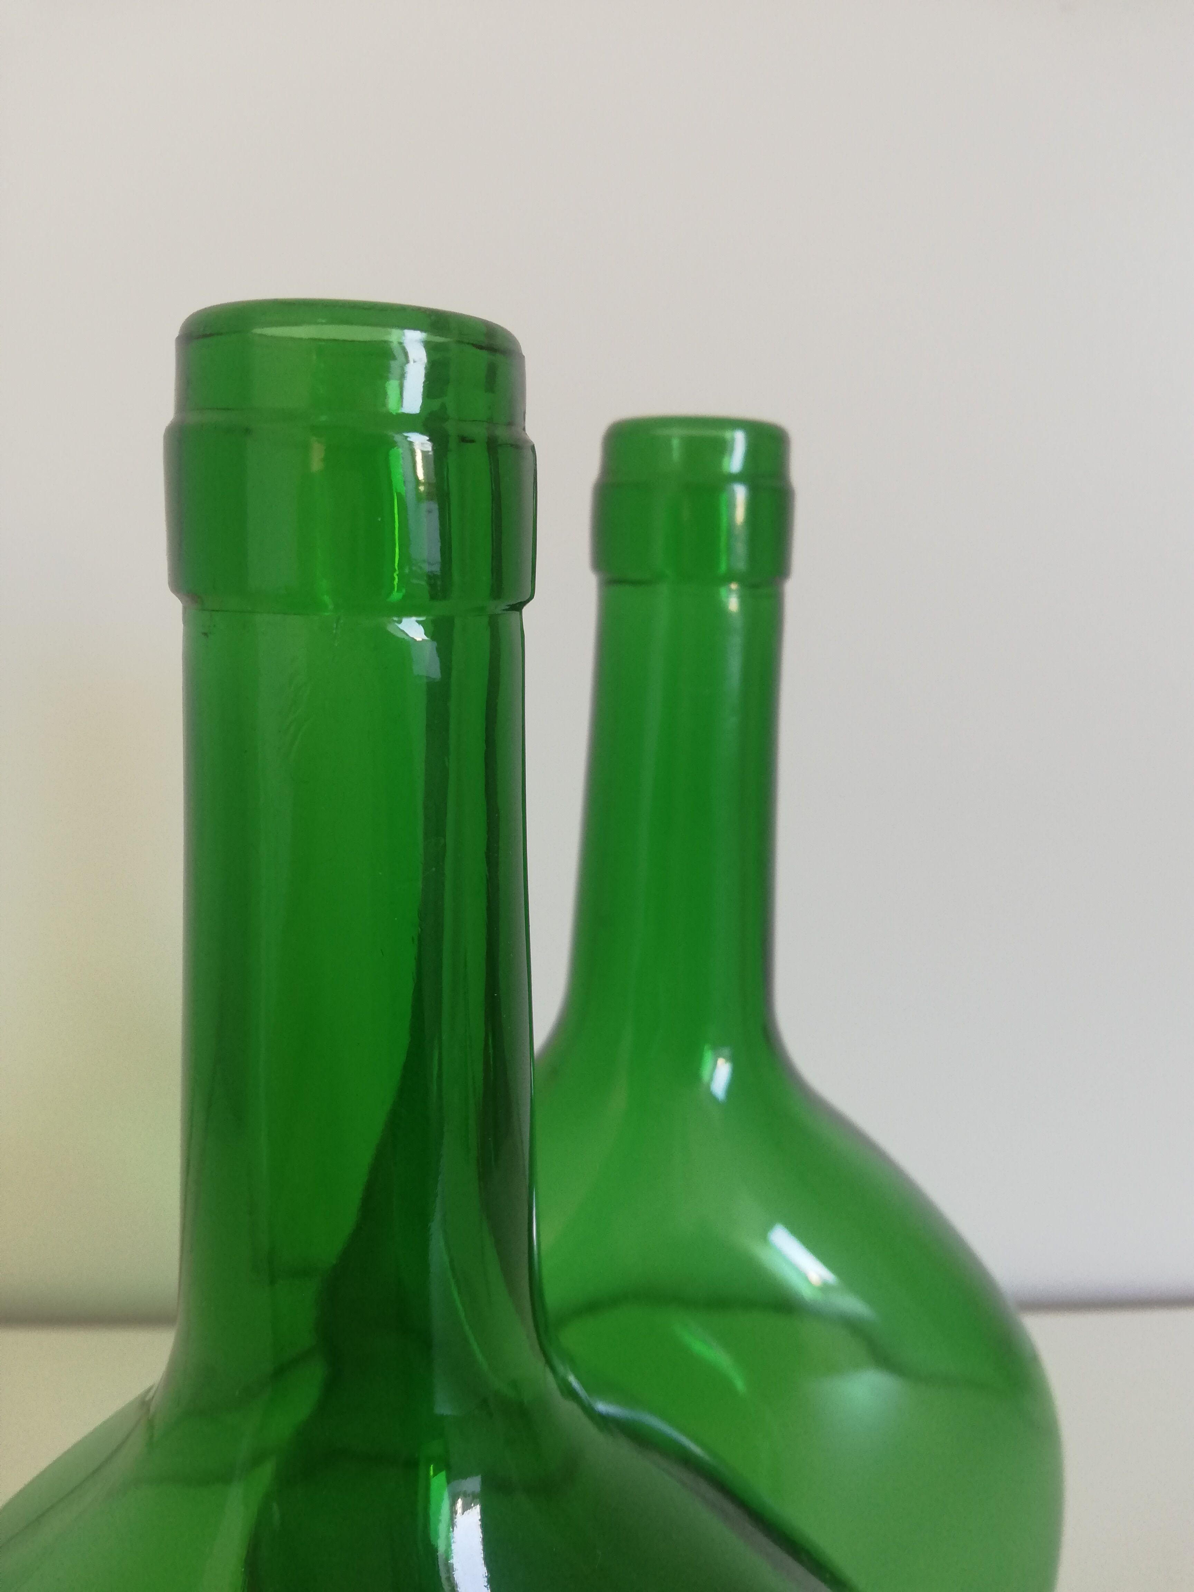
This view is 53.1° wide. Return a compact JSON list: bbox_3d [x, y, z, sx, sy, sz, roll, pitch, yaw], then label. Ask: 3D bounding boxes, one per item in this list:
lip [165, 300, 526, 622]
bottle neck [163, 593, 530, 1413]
[{"bbox_3d":[-0.020,-0.027,0.097,0.029,0.021,0.029,2,12,0],"label":"lip"},{"bbox_3d":[-0.021,0.015,0.106,0.033,0.063,0.033,2,12,0],"label":"bottle neck"}]

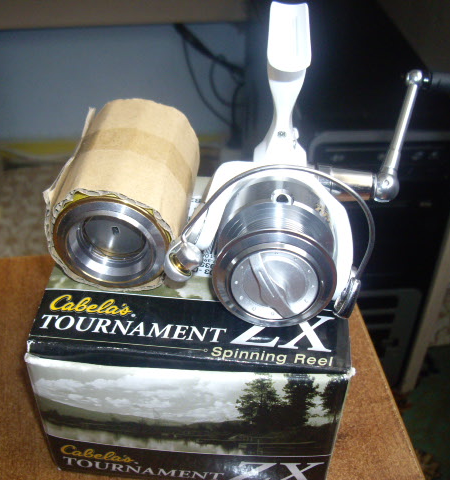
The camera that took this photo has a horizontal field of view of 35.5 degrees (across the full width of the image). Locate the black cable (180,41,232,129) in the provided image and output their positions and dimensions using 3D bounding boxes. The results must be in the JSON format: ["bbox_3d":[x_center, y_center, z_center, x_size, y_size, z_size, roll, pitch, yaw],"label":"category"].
[{"bbox_3d":[-0.035,-0.301,1.345,0.097,0.175,0.060,-3,39,-5],"label":"black cable"}]

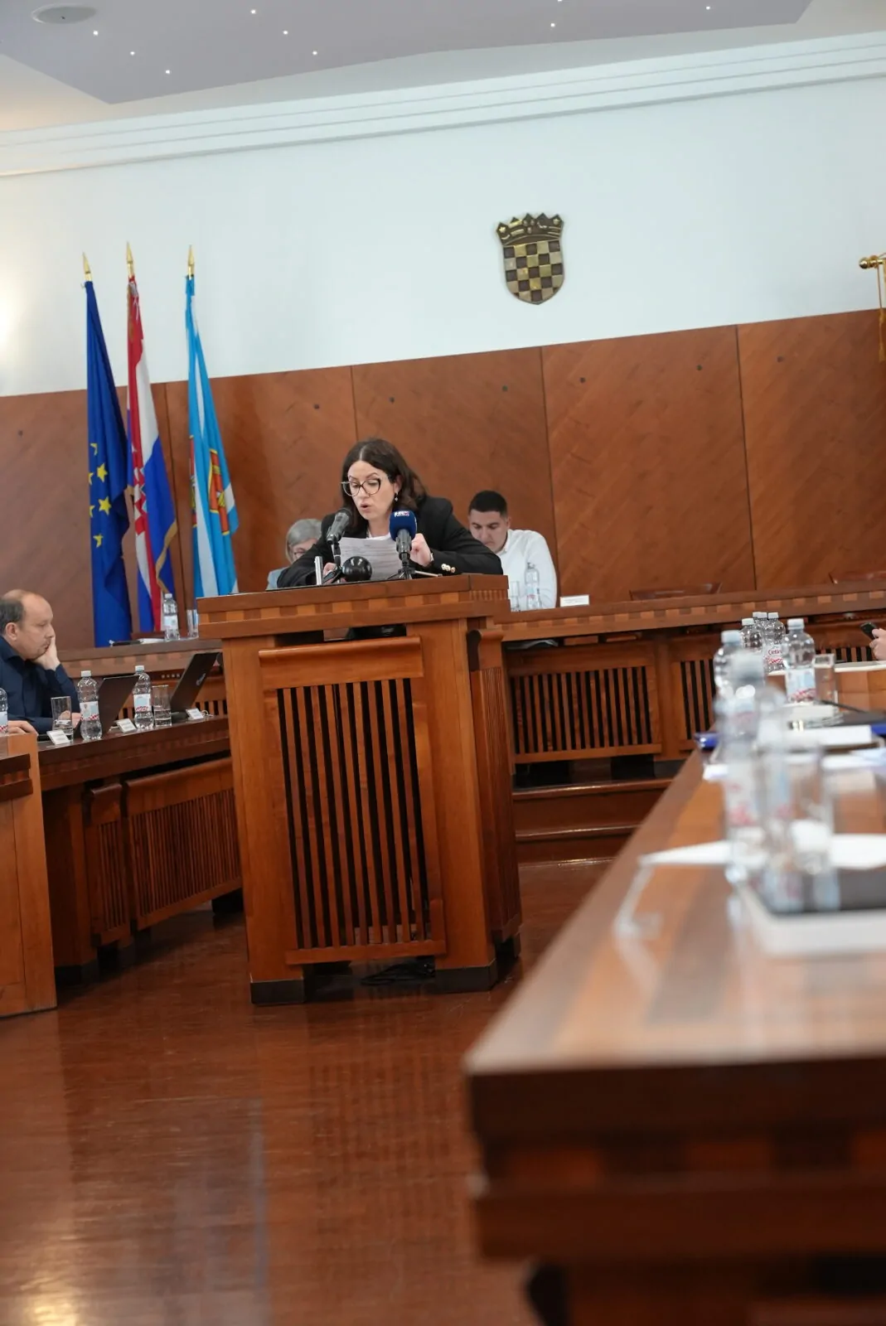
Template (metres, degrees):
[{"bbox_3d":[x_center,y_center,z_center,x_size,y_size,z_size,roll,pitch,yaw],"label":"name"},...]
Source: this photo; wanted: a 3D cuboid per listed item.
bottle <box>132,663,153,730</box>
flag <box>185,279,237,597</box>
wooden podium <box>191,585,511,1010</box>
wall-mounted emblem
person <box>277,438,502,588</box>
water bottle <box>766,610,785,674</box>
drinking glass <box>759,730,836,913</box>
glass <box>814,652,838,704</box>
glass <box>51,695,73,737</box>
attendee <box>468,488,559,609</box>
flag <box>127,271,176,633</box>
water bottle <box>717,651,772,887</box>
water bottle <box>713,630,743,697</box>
[{"bbox_3d":[-1.014,0.117,8.720,0.065,0.215,0.065,-5,1,0],"label":"bottle"},{"bbox_3d":[-1.186,-1.034,13.300,0.280,2.000,0.250,-5,1,9],"label":"flag"},{"bbox_3d":[-0.203,0.352,7.435,0.770,1.142,0.750,-5,1,8],"label":"wooden podium"},{"bbox_3d":[0.464,-2.114,13.500,0.352,0.480,0.050,-5,1,9],"label":"wall-mounted emblem"},{"bbox_3d":[-0.135,0.117,7.788,0.660,1.590,0.580,-4,1,14],"label":"person"},{"bbox_3d":[1.042,-0.048,8.051,0.064,0.215,0.064,-5,1,8],"label":"water bottle"},{"bbox_3d":[0.299,0.136,2.170,0.063,0.143,0.063,-5,1,0],"label":"drinking glass"},{"bbox_3d":[0.854,0.048,5.751,0.057,0.135,0.057,-5,1,8],"label":"glass"},{"bbox_3d":[-1.194,0.172,8.100,0.061,0.135,0.061,-5,1,0],"label":"glass"},{"bbox_3d":[0.338,-0.152,12.150,0.540,1.290,0.700,-5,1,14],"label":"attendee"},{"bbox_3d":[-1.496,-1.039,13.300,0.270,2.030,0.250,-5,1,9],"label":"flag"},{"bbox_3d":[0.291,0.097,2.391,0.064,0.215,0.064,-5,1,8],"label":"water bottle"},{"bbox_3d":[0.489,0.054,4.301,0.064,0.215,0.064,-5,1,8],"label":"water bottle"}]

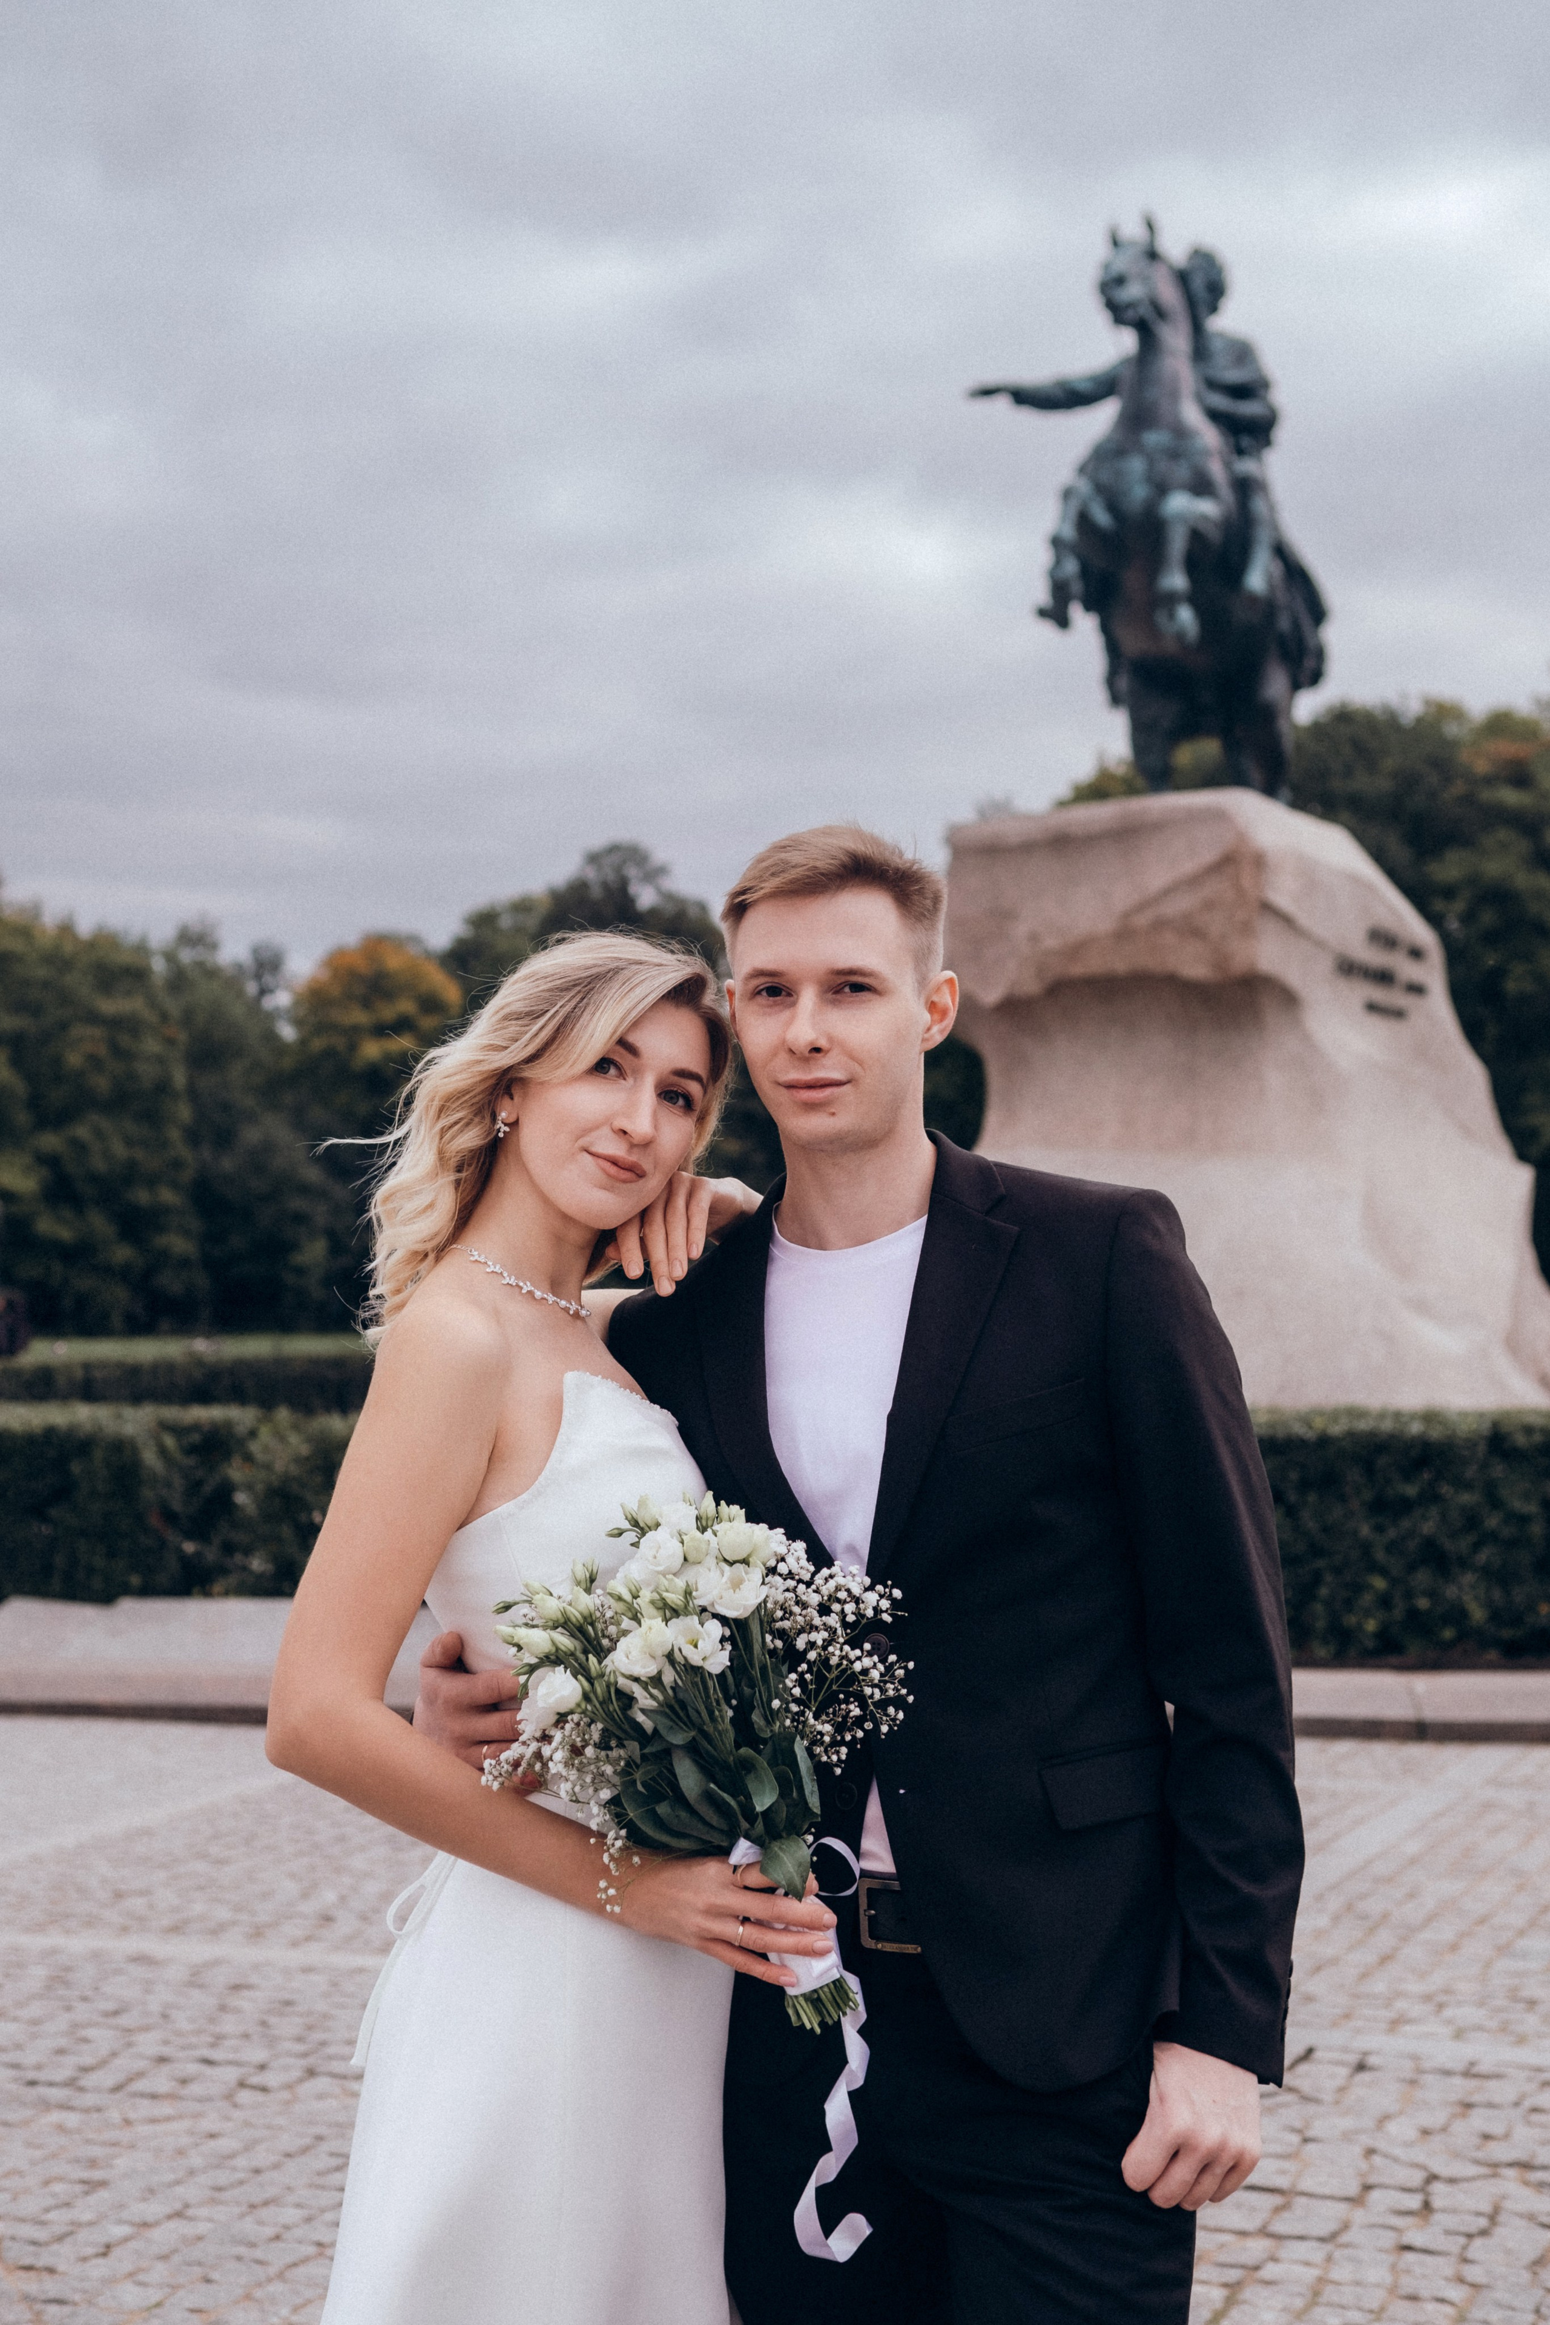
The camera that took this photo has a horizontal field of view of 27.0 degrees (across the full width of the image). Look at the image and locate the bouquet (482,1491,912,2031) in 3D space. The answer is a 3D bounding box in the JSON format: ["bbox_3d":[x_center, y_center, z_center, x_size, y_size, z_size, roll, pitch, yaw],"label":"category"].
[{"bbox_3d":[-0.047,0.421,2.250,0.300,0.380,0.260,-17,10,5],"label":"bouquet"}]

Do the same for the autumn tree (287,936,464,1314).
[{"bbox_3d":[-10.895,-1.015,88.000,4.900,10.400,4.900,0,-2,0],"label":"autumn tree"}]

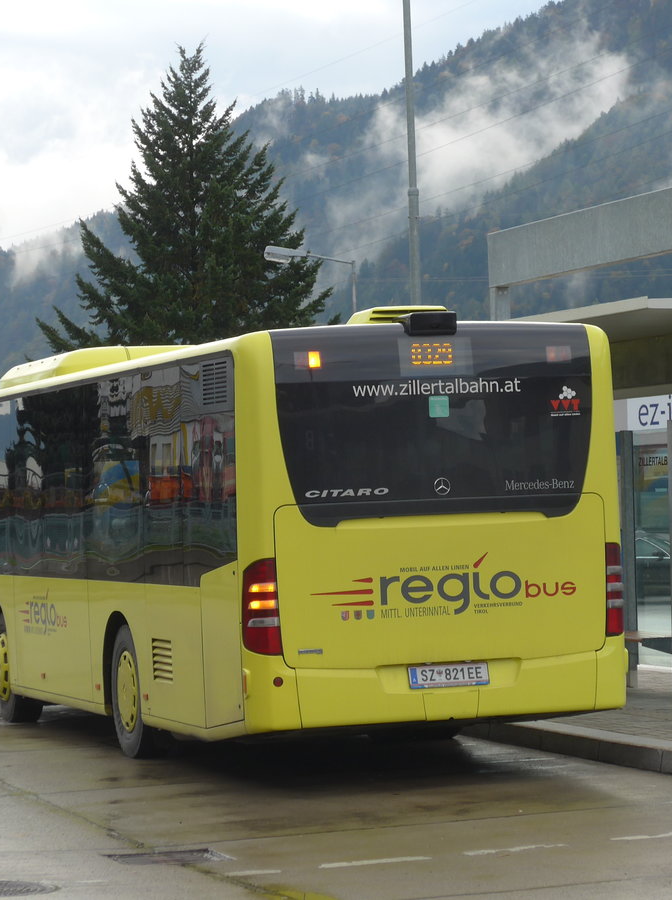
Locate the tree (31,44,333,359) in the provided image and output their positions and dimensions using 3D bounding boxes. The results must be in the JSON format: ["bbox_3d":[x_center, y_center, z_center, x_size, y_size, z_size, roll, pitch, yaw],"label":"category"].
[{"bbox_3d":[-4.410,-4.100,92.000,9.400,15.700,9.400,-1,-1,0],"label":"tree"}]

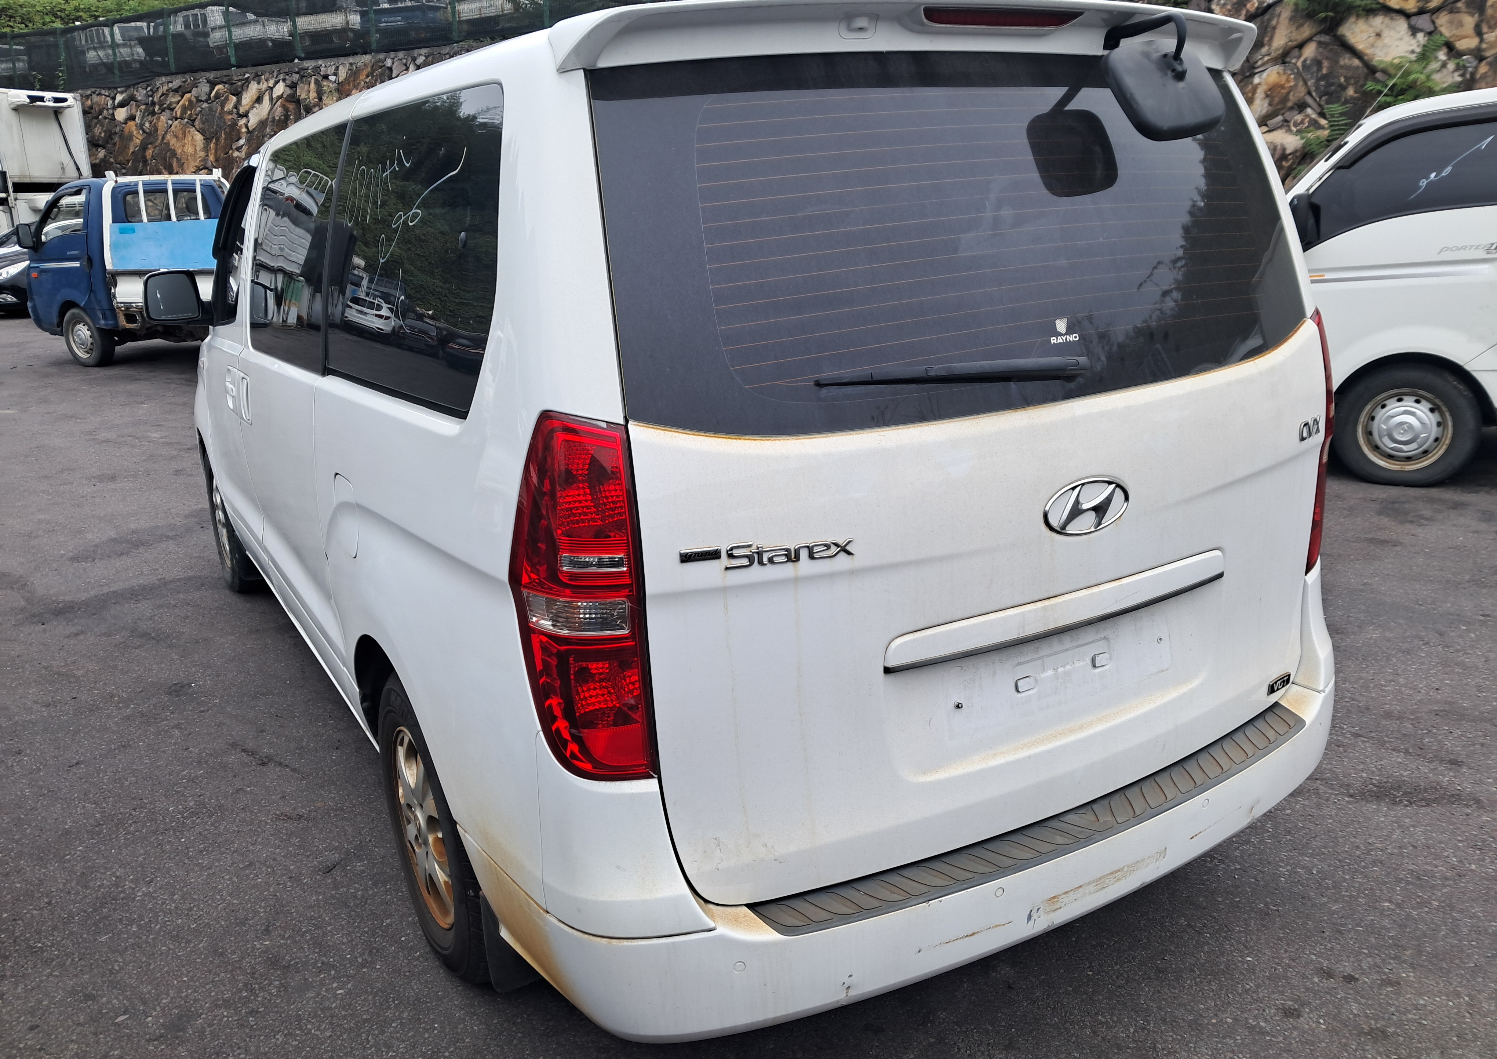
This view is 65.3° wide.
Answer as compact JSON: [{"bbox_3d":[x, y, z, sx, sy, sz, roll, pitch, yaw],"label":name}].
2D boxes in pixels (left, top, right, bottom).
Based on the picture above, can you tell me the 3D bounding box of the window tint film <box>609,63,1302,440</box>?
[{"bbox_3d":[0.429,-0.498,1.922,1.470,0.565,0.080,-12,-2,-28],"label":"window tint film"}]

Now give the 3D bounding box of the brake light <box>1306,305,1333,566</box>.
[{"bbox_3d":[1.163,-0.196,2.419,0.180,0.560,0.180,-12,18,-28],"label":"brake light"}]

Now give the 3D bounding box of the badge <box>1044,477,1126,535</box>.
[{"bbox_3d":[0.547,-0.036,1.886,0.187,0.096,0.022,-12,7,-28],"label":"badge"}]

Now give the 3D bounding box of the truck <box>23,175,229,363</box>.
[{"bbox_3d":[-5.784,-2.856,12.703,4.950,1.970,1.740,4,17,25],"label":"truck"}]

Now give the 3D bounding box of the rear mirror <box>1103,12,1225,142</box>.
[{"bbox_3d":[0.694,-0.768,1.940,0.200,0.199,0.177,-26,-2,-26],"label":"rear mirror"}]

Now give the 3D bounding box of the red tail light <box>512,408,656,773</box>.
[{"bbox_3d":[-0.235,0.102,1.648,0.180,0.560,0.180,-12,18,-28],"label":"red tail light"}]

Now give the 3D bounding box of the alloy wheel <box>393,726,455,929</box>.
[{"bbox_3d":[-0.617,0.608,2.476,0.160,0.430,0.430,-12,18,-28],"label":"alloy wheel"}]

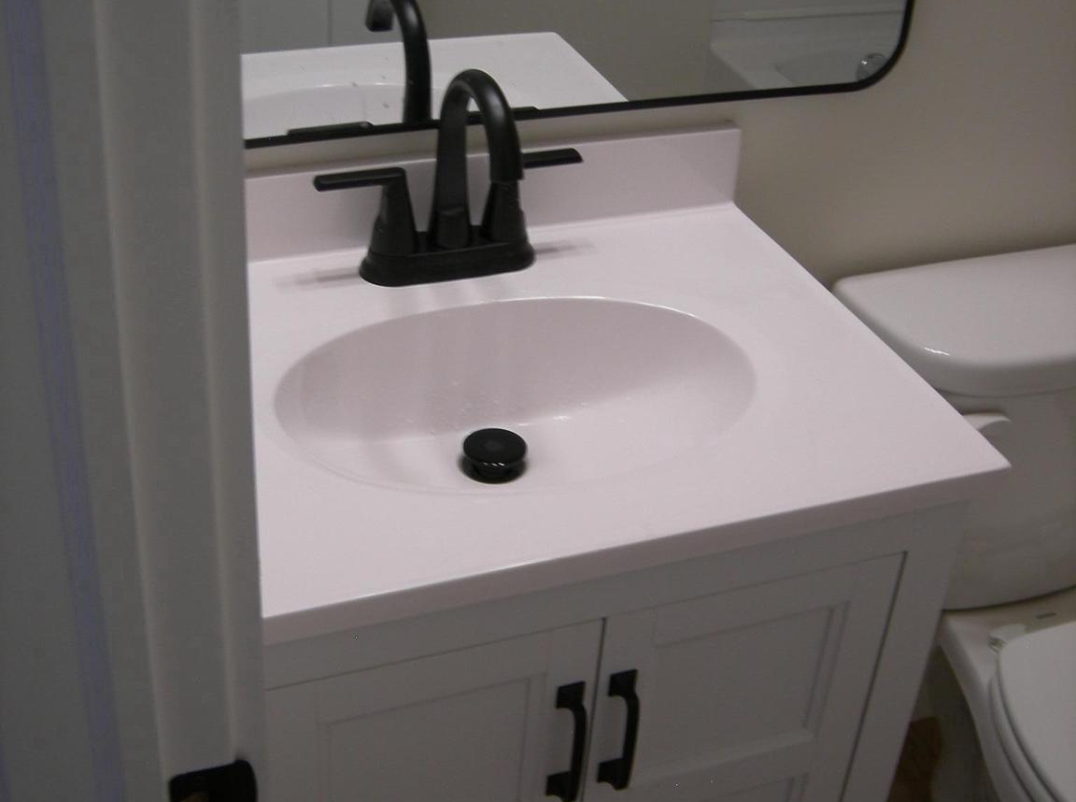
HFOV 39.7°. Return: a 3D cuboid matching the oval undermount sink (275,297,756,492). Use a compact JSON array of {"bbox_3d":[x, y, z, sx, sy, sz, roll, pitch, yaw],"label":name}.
[{"bbox_3d":[-0.014,0.042,1.197,0.393,0.130,0.264,-9,36,-20],"label":"oval undermount sink"}]

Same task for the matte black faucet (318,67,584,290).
[{"bbox_3d":[-0.052,-0.174,1.217,0.240,0.202,0.170,-9,36,-20],"label":"matte black faucet"}]

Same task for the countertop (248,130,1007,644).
[{"bbox_3d":[-0.020,-0.052,1.175,0.625,0.104,0.471,-9,36,-20],"label":"countertop"}]

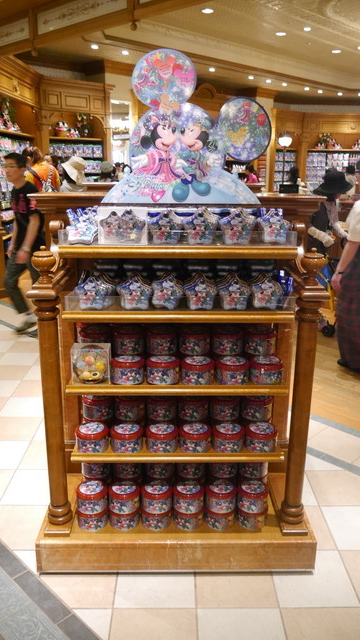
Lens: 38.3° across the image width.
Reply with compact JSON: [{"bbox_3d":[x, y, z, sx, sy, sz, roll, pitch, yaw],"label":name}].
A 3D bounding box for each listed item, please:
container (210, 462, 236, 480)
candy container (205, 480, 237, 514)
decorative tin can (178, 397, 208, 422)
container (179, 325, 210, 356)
[{"bbox_3d":[0.186,0.601,2.175,0.125,0.075,0.125,0,16,-1],"label":"container"},{"bbox_3d":[0.165,0.704,2.075,0.124,0.081,0.124,0,16,-1],"label":"candy container"},{"bbox_3d":[0.059,0.346,2.104,0.125,0.075,0.125,0,16,-1],"label":"decorative tin can"},{"bbox_3d":[0.061,0.080,2.049,0.125,0.075,0.125,0,16,-1],"label":"container"}]

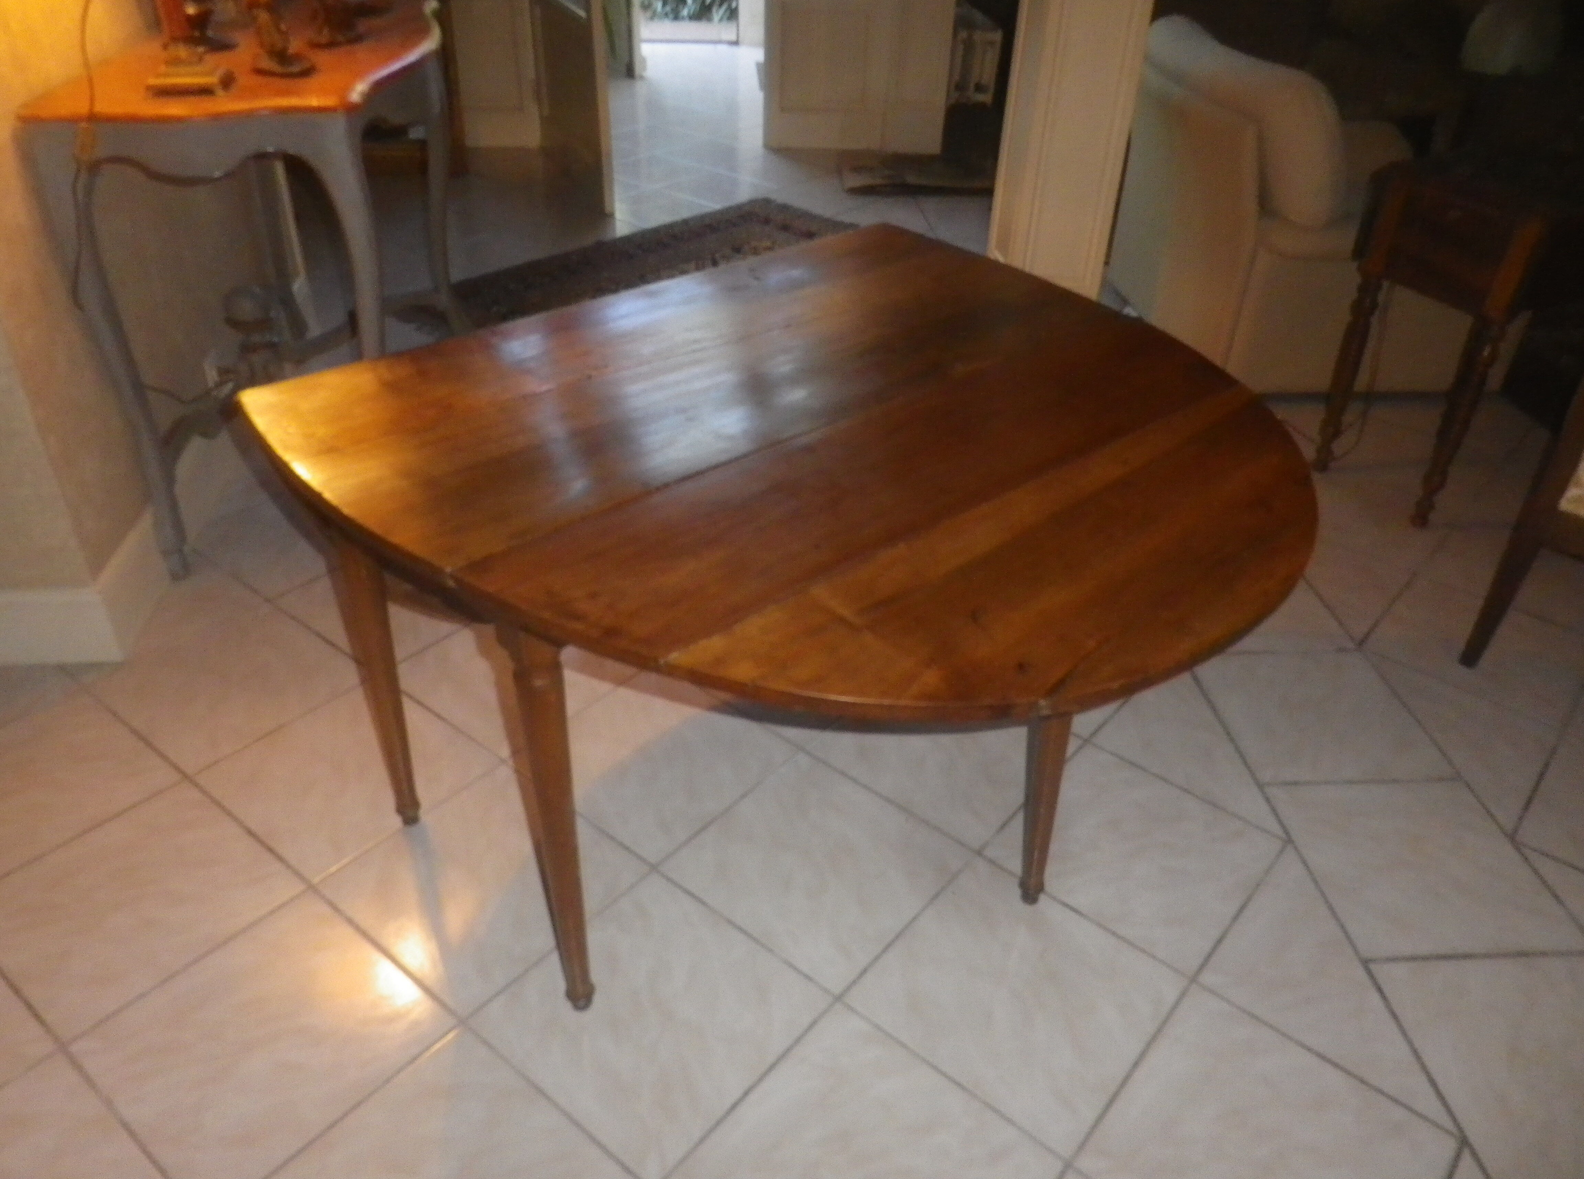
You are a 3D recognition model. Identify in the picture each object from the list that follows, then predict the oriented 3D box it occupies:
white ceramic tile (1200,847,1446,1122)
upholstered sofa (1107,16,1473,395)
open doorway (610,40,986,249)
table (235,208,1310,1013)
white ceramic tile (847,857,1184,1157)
[{"bbox_3d":[0.893,0.609,1.819,0.390,0.010,0.390,26,40,31],"label":"white ceramic tile"},{"bbox_3d":[1.543,-1.264,3.521,0.885,0.835,1.328,-1,34,-6],"label":"upholstered sofa"},{"bbox_3d":[0.061,-2.169,3.664,1.408,2.072,0.252,-1,34,-6],"label":"open doorway"},{"bbox_3d":[0.078,0.088,1.529,1.132,0.718,1.031,-26,43,-36],"label":"table"},{"bbox_3d":[0.302,0.536,1.530,0.334,0.010,0.334,26,41,31],"label":"white ceramic tile"}]

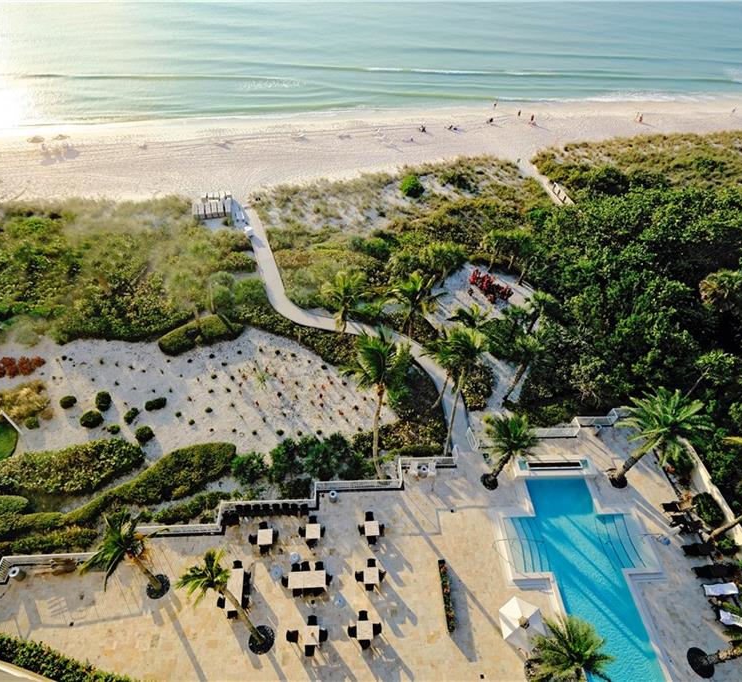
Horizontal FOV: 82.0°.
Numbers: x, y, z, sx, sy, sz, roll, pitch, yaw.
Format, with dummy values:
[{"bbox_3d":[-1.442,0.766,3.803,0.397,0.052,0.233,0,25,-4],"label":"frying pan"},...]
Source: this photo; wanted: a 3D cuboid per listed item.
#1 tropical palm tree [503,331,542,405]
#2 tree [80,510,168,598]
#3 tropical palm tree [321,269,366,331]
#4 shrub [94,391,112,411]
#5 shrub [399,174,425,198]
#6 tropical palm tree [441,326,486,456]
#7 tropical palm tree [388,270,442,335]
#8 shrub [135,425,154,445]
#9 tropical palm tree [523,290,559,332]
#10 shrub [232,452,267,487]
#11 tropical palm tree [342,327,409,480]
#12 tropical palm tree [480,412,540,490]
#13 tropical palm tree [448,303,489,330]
[{"bbox_3d":[12.360,2.660,35.890,3.000,7.600,3.000,0,46,-4],"label":"tropical palm tree"},{"bbox_3d":[-12.850,12.400,23.350,3.700,7.700,3.600,0,46,-4],"label":"tree"},{"bbox_3d":[-2.679,-2.752,39.946,4.100,6.800,4.200,0,45,0],"label":"tropical palm tree"},{"bbox_3d":[-22.737,5.167,35.986,1.300,1.200,1.300,0,45,0],"label":"shrub"},{"bbox_3d":[6.670,-24.560,67.710,4.000,2.900,4.000,0,46,-4],"label":"shrub"},{"bbox_3d":[5.190,4.500,29.700,3.300,13.300,3.200,0,46,-4],"label":"tropical palm tree"},{"bbox_3d":[4.022,-2.822,39.875,4.900,7.000,4.800,0,45,0],"label":"tropical palm tree"},{"bbox_3d":[-17.900,7.420,33.840,1.400,1.150,1.400,0,46,-4],"label":"shrub"},{"bbox_3d":[15.951,-2.418,40.884,3.500,5.000,3.500,0,45,0],"label":"tropical palm tree"},{"bbox_3d":[-9.050,9.600,31.830,2.500,2.000,2.400,0,46,-4],"label":"shrub"},{"bbox_3d":[0.433,5.420,27.248,4.000,12.800,4.100,0,45,0],"label":"tropical palm tree"},{"bbox_3d":[9.030,7.900,29.500,3.500,7.400,3.500,0,46,-4],"label":"tropical palm tree"},{"bbox_3d":[9.163,-0.853,39.319,3.800,5.000,3.800,0,45,0],"label":"tropical palm tree"}]

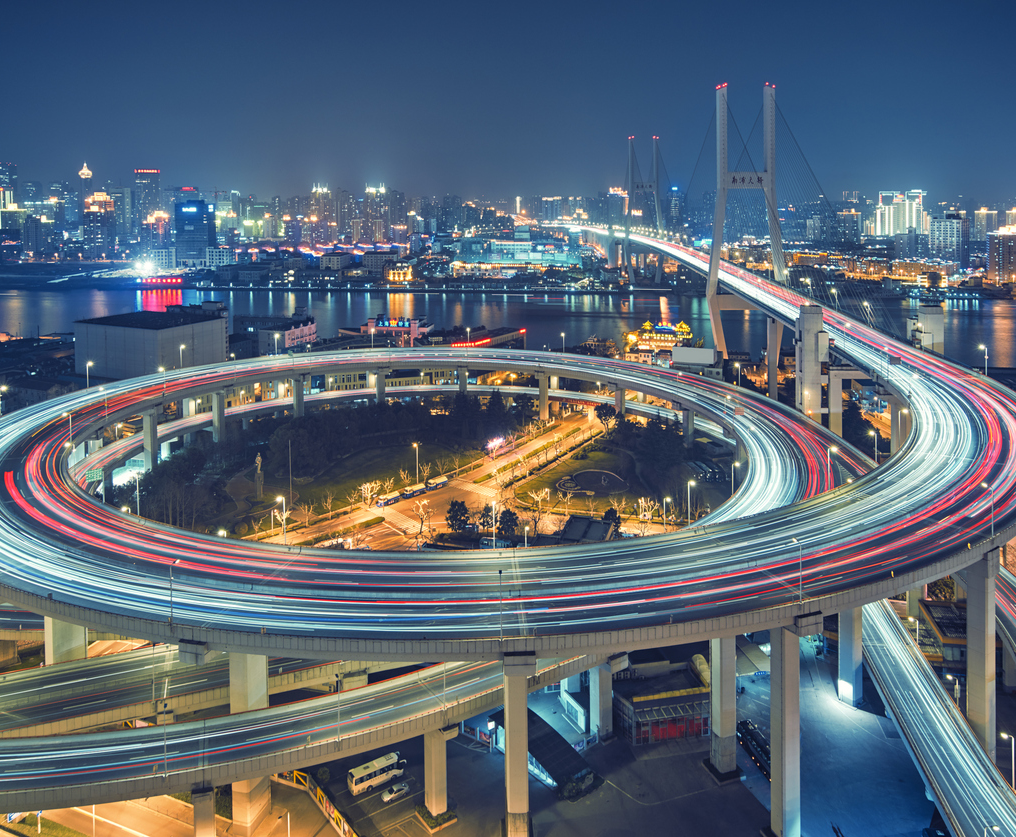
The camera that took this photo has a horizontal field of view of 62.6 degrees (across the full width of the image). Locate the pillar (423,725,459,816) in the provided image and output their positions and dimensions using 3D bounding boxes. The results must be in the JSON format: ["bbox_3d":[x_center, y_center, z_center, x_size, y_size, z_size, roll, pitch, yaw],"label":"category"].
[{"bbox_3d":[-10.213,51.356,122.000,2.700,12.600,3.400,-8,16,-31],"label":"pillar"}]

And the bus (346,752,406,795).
[{"bbox_3d":[-20.222,55.066,129.217,8.400,3.150,2.400,-8,15,-31],"label":"bus"}]

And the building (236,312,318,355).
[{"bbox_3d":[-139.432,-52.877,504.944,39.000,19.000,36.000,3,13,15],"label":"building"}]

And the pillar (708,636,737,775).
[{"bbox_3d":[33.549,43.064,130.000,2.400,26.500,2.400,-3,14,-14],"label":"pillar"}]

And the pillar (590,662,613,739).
[{"bbox_3d":[15.565,47.045,139.500,2.400,13.000,2.400,-6,15,-24],"label":"pillar"}]

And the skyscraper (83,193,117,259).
[{"bbox_3d":[-597.712,-281.905,1225.017,42.000,92.250,36.000,-4,13,-17],"label":"skyscraper"}]

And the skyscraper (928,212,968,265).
[{"bbox_3d":[564.819,-227.787,1068.376,37.000,68.000,36.000,11,16,40],"label":"skyscraper"}]

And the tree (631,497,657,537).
[{"bbox_3d":[36.239,26.283,222.000,6.400,9.300,6.200,0,13,0],"label":"tree"}]

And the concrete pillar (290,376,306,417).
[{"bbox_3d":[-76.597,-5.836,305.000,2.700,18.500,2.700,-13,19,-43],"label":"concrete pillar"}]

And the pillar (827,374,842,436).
[{"bbox_3d":[112.480,-0.624,286.756,4.600,29.980,3.600,0,12,0],"label":"pillar"}]

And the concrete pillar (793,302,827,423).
[{"bbox_3d":[102.810,-11.614,283.261,10.500,53.030,7.800,0,12,0],"label":"concrete pillar"}]

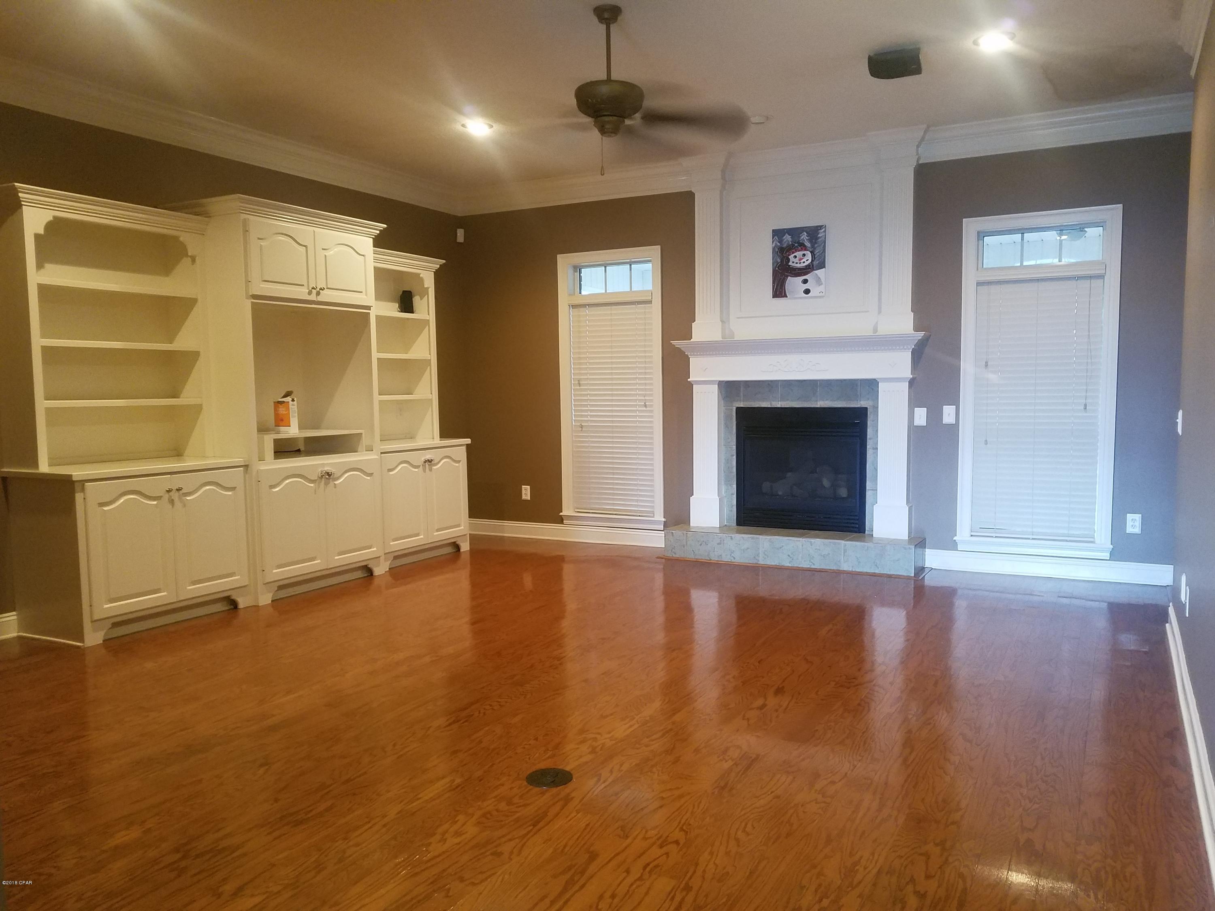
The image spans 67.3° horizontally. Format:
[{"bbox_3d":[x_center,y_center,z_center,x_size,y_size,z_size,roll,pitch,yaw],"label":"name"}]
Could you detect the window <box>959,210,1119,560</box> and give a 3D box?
[{"bbox_3d":[2.880,-0.473,6.148,0.990,2.283,0.121,2,5,29],"label":"window"}]

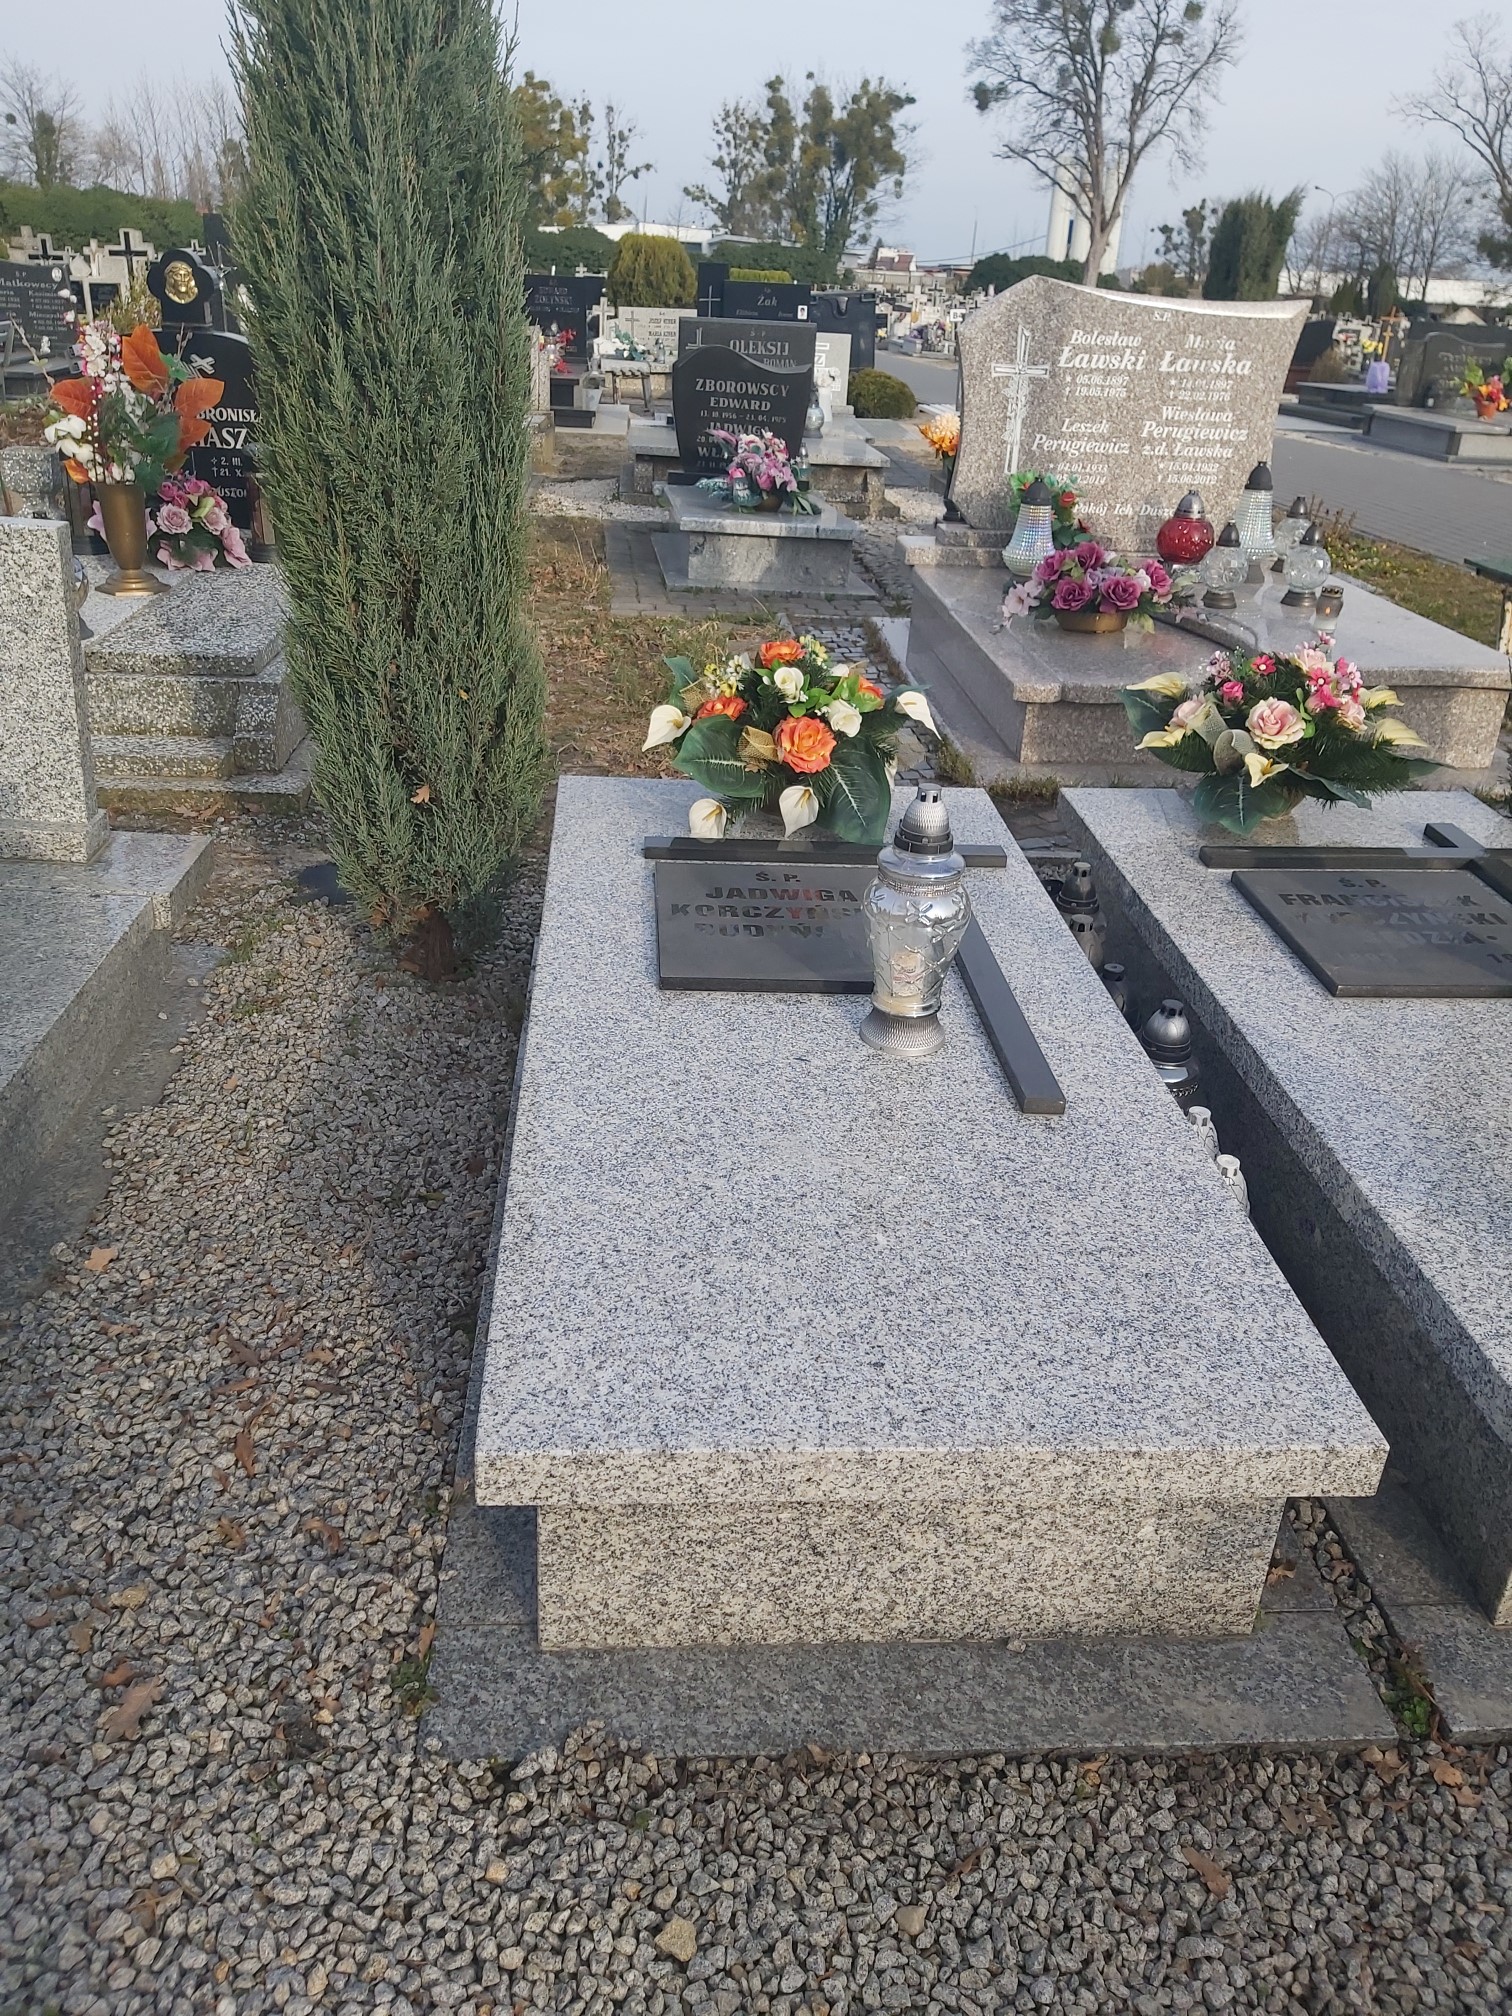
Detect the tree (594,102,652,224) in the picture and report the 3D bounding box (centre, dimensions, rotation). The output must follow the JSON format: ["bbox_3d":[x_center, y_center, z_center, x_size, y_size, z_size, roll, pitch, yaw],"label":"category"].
[{"bbox_3d":[-10.057,-61.592,114.127,4.274,11.601,4.274,1,26,-6],"label":"tree"}]

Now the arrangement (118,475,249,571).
[{"bbox_3d":[-1.726,-1.438,4.480,0.430,0.255,0.320,0,27,-6],"label":"arrangement"}]

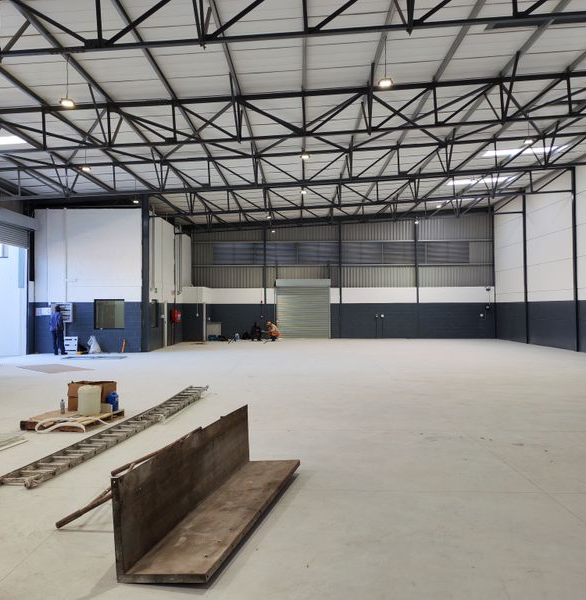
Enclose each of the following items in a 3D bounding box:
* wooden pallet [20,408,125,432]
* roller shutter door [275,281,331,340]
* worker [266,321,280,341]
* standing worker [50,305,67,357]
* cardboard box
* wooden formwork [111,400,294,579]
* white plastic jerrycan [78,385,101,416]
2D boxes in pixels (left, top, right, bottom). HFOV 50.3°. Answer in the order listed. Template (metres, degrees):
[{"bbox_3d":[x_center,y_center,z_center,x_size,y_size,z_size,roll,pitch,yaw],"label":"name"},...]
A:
[{"bbox_3d":[-3.069,1.679,8.828,0.950,0.125,1.200,0,-1,10],"label":"wooden pallet"},{"bbox_3d":[0.541,0.455,32.517,2.860,3.100,0.350,0,-1,0],"label":"roller shutter door"},{"bbox_3d":[-0.955,1.499,30.491,0.720,0.970,0.550,0,-1,-12],"label":"worker"},{"bbox_3d":[-8.218,1.058,21.851,0.520,1.700,0.480,-1,-1,37],"label":"standing worker"},{"bbox_3d":[-2.990,1.426,9.303,0.490,0.390,0.480,0,-1,10],"label":"cardboard box"},{"bbox_3d":[-0.506,1.359,4.982,0.556,0.615,2.720,-5,-1,12],"label":"wooden formwork"},{"bbox_3d":[-2.880,1.401,8.832,0.320,0.430,0.280,0,-1,-18],"label":"white plastic jerrycan"}]

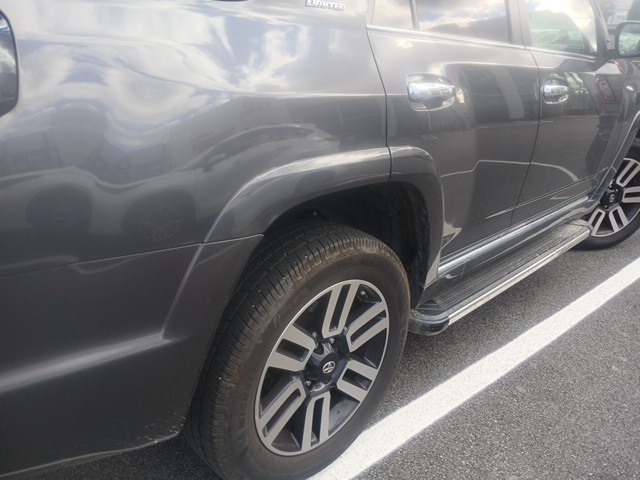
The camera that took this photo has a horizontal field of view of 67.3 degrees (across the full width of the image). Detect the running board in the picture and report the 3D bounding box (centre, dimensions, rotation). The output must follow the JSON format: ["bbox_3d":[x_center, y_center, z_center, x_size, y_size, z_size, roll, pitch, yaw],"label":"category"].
[{"bbox_3d":[0.970,0.112,2.370,1.775,0.075,0.181,-18,30,-41],"label":"running board"}]

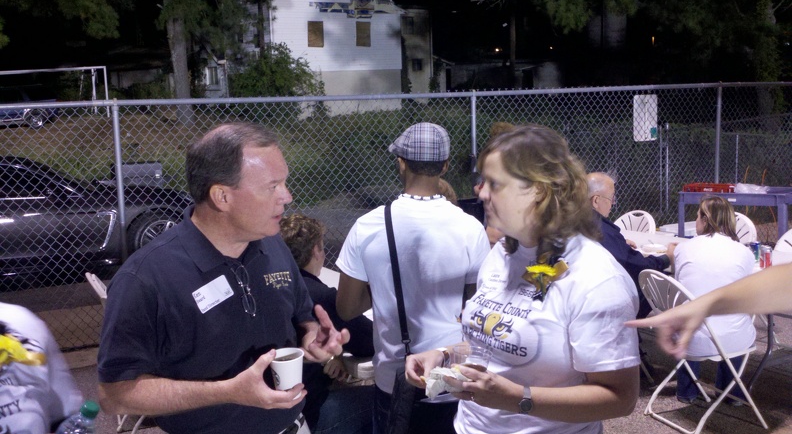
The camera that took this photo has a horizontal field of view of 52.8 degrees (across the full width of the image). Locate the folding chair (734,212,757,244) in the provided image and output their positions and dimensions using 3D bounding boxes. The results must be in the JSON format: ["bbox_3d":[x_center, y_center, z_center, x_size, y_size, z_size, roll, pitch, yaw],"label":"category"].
[{"bbox_3d":[2.814,0.405,6.737,0.460,0.860,0.520,2,7,23],"label":"folding chair"}]

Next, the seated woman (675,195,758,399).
[{"bbox_3d":[1.798,0.506,4.495,0.470,1.220,0.700,2,7,23],"label":"seated woman"}]

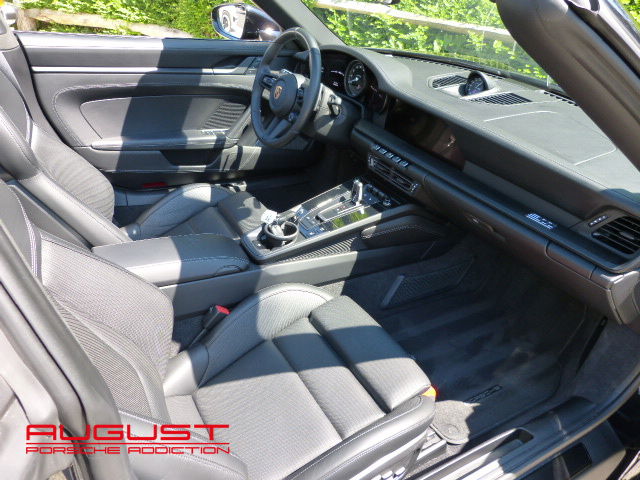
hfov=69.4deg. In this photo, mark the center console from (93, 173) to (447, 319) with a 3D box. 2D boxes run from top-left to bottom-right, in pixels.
[{"bbox_3d":[-0.095,-0.021,1.179,0.930,0.250,0.280,-12,34,-29],"label":"center console"}]

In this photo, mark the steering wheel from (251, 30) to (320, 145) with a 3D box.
[{"bbox_3d":[-0.087,-0.454,1.414,0.095,0.365,0.365,4,26,-37],"label":"steering wheel"}]

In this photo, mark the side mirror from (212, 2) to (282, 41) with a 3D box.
[{"bbox_3d":[-0.288,-0.840,1.778,0.180,0.135,0.230,-18,37,-35],"label":"side mirror"}]

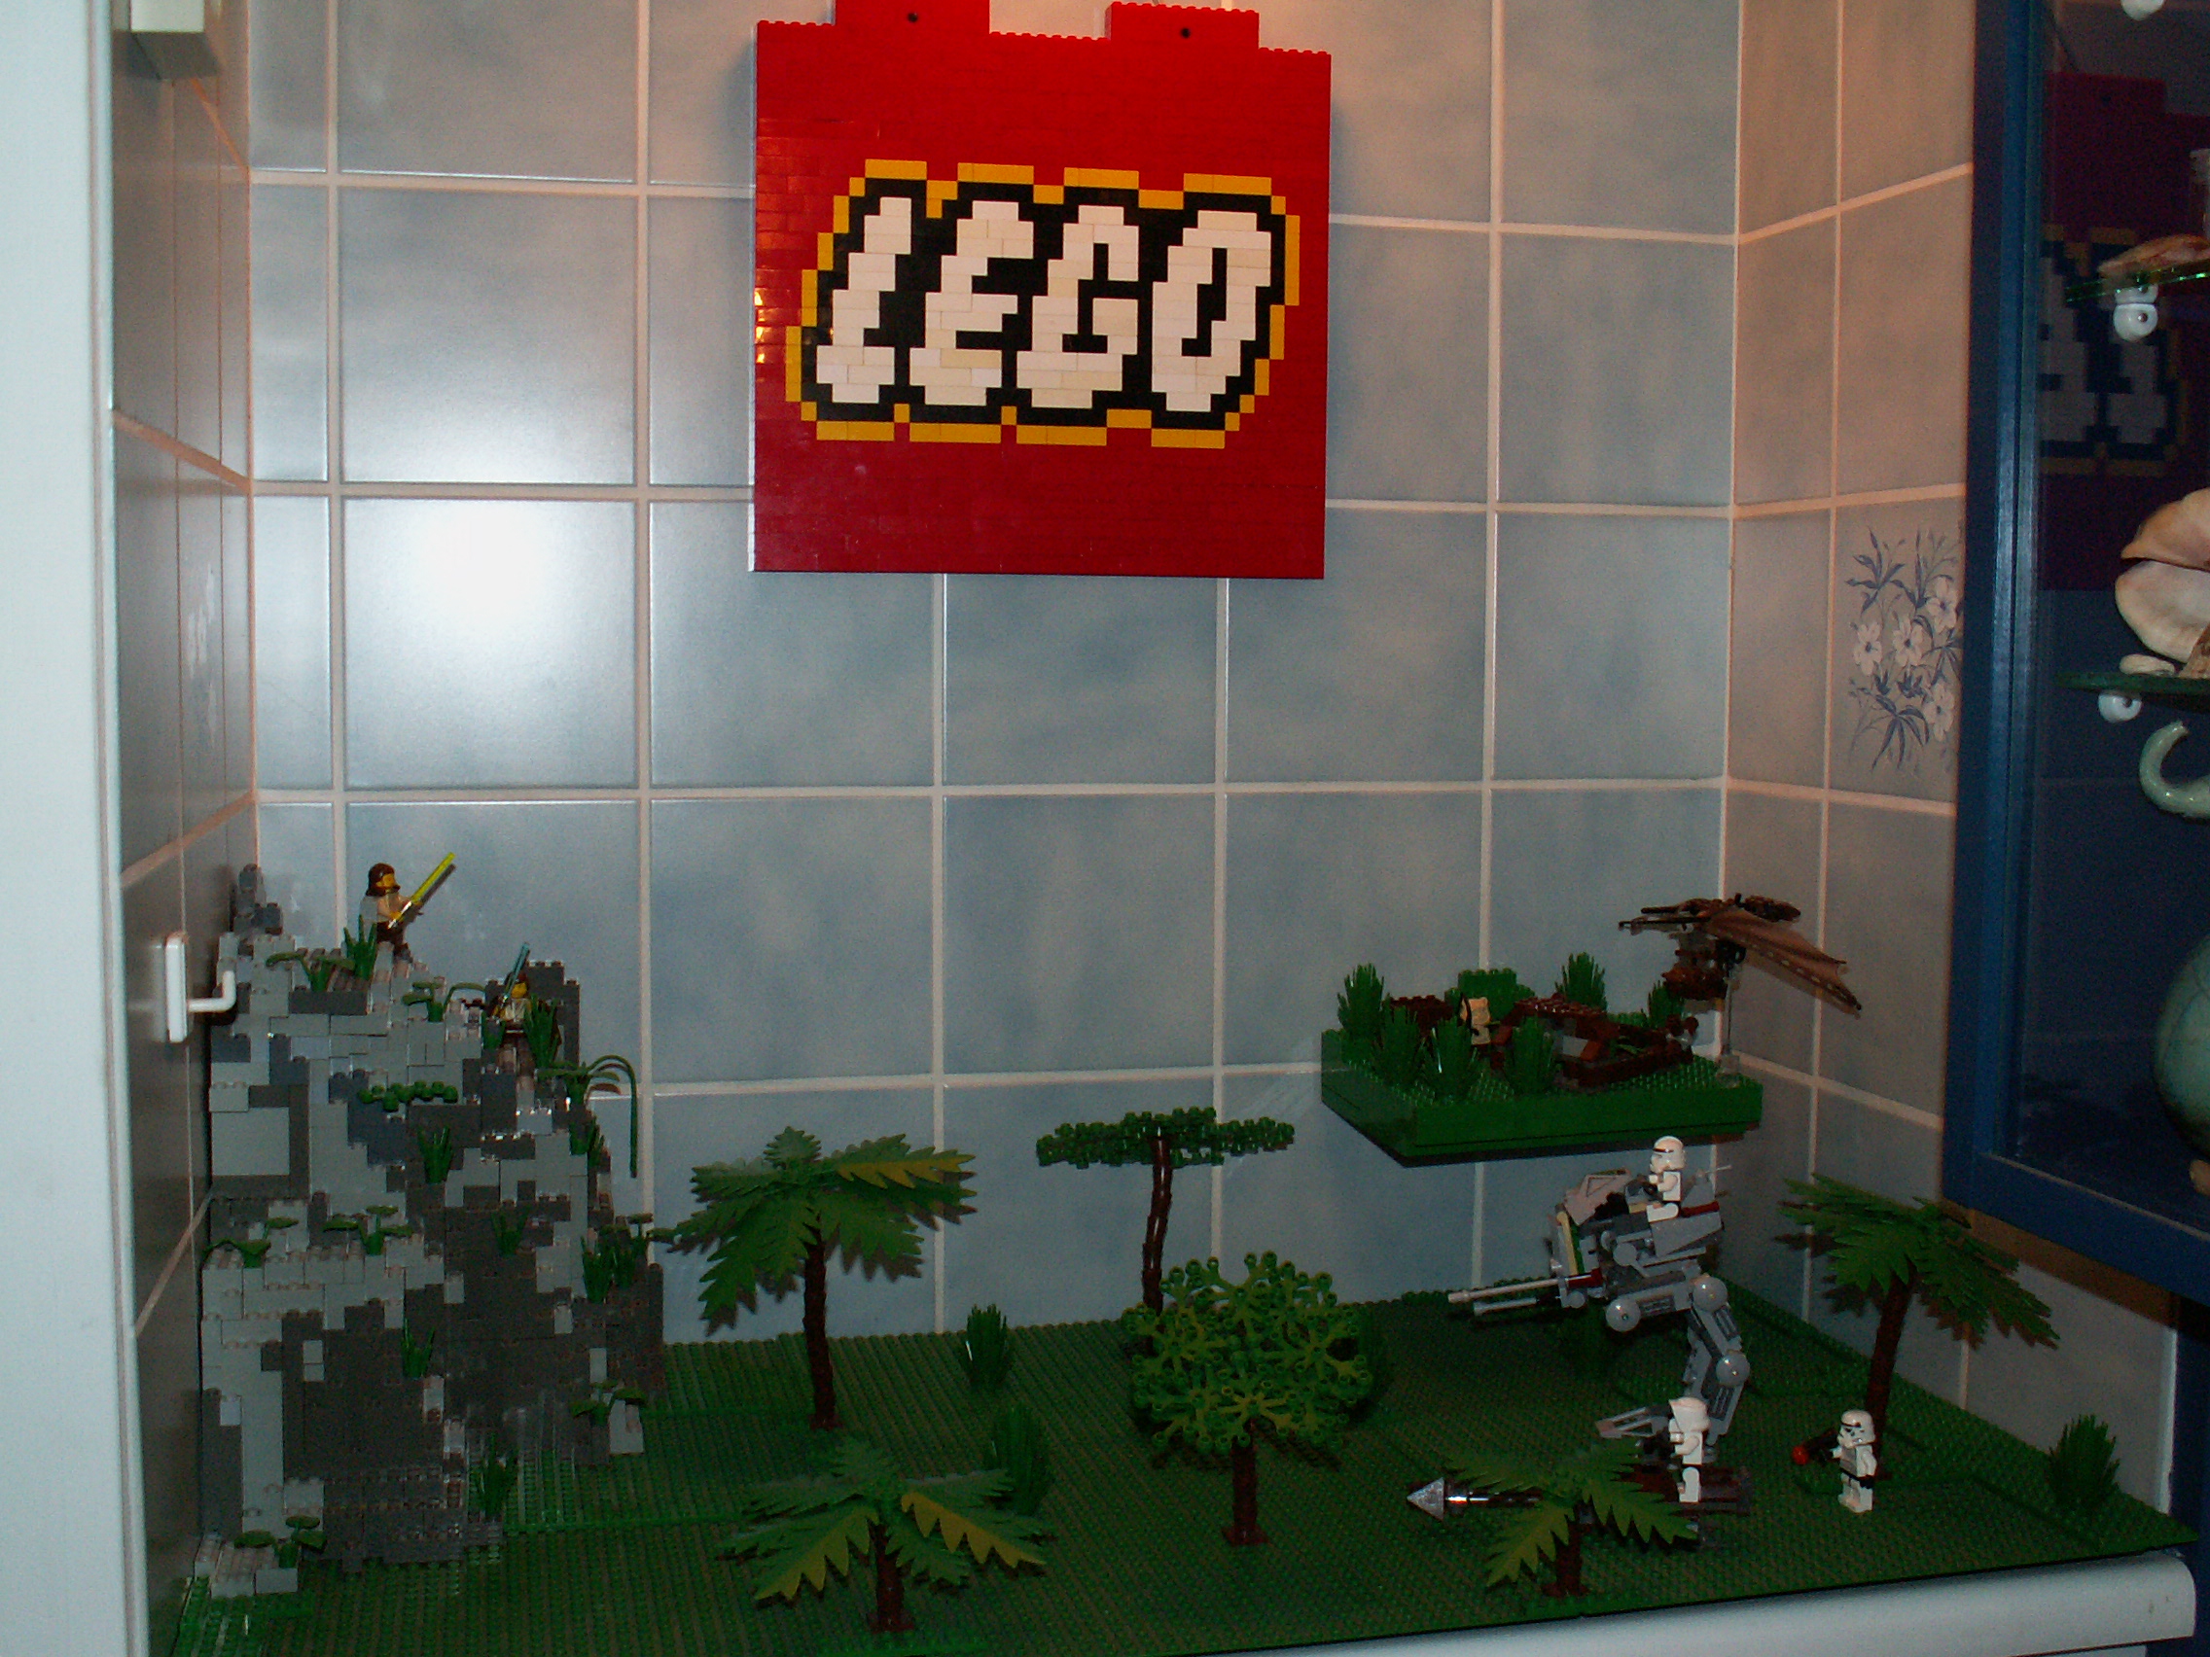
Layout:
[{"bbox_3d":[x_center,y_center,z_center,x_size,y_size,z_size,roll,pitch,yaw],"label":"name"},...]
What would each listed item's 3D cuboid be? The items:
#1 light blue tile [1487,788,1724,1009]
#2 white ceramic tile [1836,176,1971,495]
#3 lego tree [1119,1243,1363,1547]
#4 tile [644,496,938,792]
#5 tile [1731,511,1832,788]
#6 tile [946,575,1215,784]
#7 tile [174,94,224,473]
[{"bbox_3d":[0.286,0.052,1.427,0.144,0.152,0.010,-1,5,-13],"label":"light blue tile"},{"bbox_3d":[0.407,-0.241,1.234,0.010,0.152,0.152,-1,5,-14],"label":"white ceramic tile"},{"bbox_3d":[0.058,0.238,1.030,0.107,0.118,0.105,0,4,0],"label":"lego tree"},{"bbox_3d":[-0.162,-0.096,1.292,0.149,0.149,0.008,-1,5,-13],"label":"tile"},{"bbox_3d":[0.377,-0.099,1.374,0.010,0.152,0.108,-1,5,-14],"label":"tile"},{"bbox_3d":[-0.012,-0.098,1.327,0.149,0.149,0.008,-1,5,-13],"label":"tile"},{"bbox_3d":[-0.381,-0.230,1.037,0.008,0.148,0.148,-1,4,-13],"label":"tile"}]

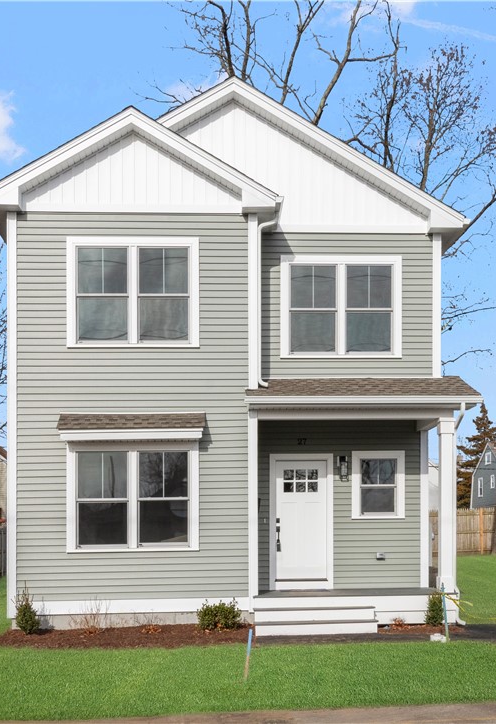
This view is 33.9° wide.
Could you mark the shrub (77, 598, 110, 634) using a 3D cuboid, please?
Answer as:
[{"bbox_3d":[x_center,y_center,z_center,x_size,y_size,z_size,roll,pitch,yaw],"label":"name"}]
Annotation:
[{"bbox_3d":[-2.240,3.690,11.800,0.450,0.530,0.420,0,-5,-4],"label":"shrub"}]

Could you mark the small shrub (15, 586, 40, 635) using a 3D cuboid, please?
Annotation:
[{"bbox_3d":[-3.190,3.590,11.750,0.380,0.690,0.370,0,-5,-4],"label":"small shrub"}]

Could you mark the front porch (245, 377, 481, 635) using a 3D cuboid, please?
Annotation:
[{"bbox_3d":[1.680,2.120,12.850,3.420,3.800,2.050,0,-5,-4],"label":"front porch"}]

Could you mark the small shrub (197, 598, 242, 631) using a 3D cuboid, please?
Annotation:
[{"bbox_3d":[-0.400,3.700,11.900,0.640,0.480,0.560,0,-5,-4],"label":"small shrub"}]

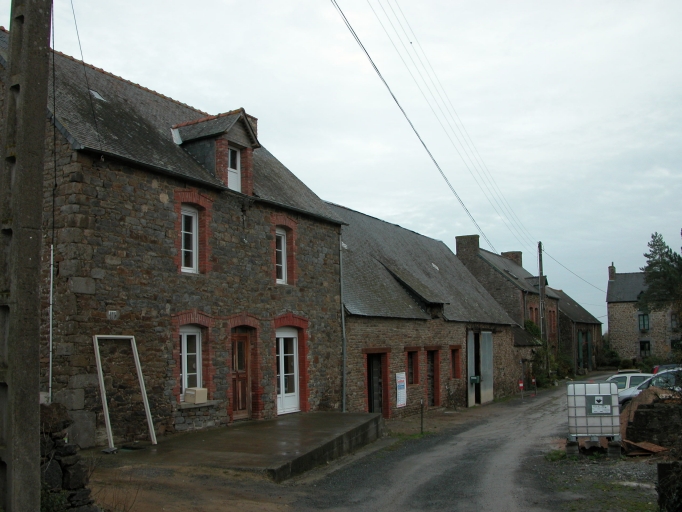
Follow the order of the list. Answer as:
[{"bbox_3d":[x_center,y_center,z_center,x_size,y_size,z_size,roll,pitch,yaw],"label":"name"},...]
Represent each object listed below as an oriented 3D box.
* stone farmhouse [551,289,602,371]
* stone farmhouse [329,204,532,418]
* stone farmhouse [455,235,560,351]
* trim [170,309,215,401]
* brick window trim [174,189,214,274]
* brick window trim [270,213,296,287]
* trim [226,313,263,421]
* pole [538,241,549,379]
[{"bbox_3d":[17.326,6.194,58.516,6.900,7.350,12.500,-5,-8,29],"label":"stone farmhouse"},{"bbox_3d":[1.941,2.403,29.781,7.250,7.800,19.700,-5,-8,29],"label":"stone farmhouse"},{"bbox_3d":[10.185,3.721,45.926,6.900,8.950,9.800,-5,-8,29],"label":"stone farmhouse"},{"bbox_3d":[-3.079,2.017,14.115,0.260,1.880,1.374,-5,-8,29],"label":"trim"},{"bbox_3d":[-3.140,-0.510,14.420,0.260,1.839,1.233,-5,-8,29],"label":"brick window trim"},{"bbox_3d":[-1.489,-0.163,17.320,0.260,1.880,1.213,-5,-8,29],"label":"brick window trim"},{"bbox_3d":[-2.231,2.480,15.559,0.260,2.425,1.324,-5,-8,29],"label":"trim"},{"bbox_3d":[12.569,3.327,42.500,0.300,8.382,0.300,-5,-8,29],"label":"pole"}]

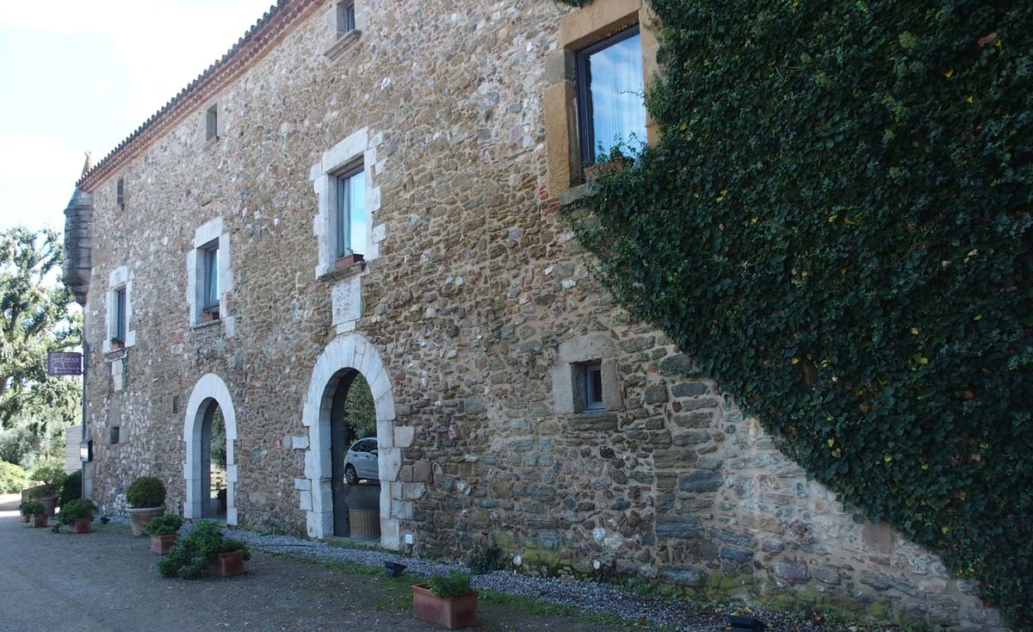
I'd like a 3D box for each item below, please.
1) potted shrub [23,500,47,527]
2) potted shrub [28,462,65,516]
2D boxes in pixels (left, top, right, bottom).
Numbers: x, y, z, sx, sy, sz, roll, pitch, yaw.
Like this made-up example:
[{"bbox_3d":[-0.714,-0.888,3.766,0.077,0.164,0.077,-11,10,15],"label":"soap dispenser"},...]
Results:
[{"bbox_3d":[-9.706,4.008,16.918,0.340,0.460,0.680,3,-10,-41],"label":"potted shrub"},{"bbox_3d":[-10.970,4.051,19.509,0.780,1.220,0.780,4,-10,-42],"label":"potted shrub"}]

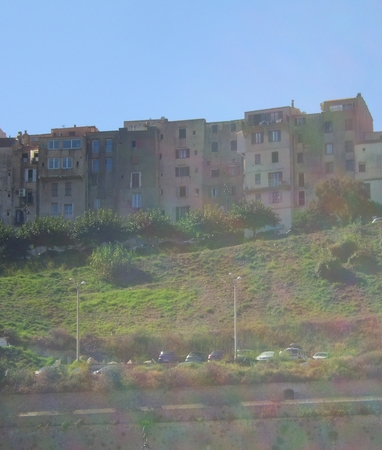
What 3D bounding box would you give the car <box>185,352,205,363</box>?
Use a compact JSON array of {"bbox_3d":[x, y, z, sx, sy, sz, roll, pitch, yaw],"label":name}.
[{"bbox_3d":[0.448,14.928,198.000,1.750,1.470,4.100,0,-9,0],"label":"car"}]

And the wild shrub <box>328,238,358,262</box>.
[{"bbox_3d":[20.615,3.447,239.000,3.800,3.100,3.600,0,-9,0],"label":"wild shrub"}]

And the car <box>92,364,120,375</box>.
[{"bbox_3d":[-8.812,15.798,190.000,4.100,1.450,1.750,0,-9,0],"label":"car"}]

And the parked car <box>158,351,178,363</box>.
[{"bbox_3d":[-2.715,14.966,200.000,1.780,1.500,4.200,0,-9,0],"label":"parked car"}]

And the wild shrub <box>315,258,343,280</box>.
[{"bbox_3d":[18.354,5.940,236.000,4.000,2.900,3.600,0,-7,0],"label":"wild shrub"}]

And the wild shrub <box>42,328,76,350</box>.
[{"bbox_3d":[-15.513,13.406,207.000,3.900,2.600,3.300,0,-9,0],"label":"wild shrub"}]

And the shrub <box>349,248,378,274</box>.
[{"bbox_3d":[22.796,4.852,235.000,4.000,3.200,3.700,0,-9,0],"label":"shrub"}]

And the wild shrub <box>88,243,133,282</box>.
[{"bbox_3d":[-10.675,4.810,233.000,5.600,4.800,5.000,0,-9,0],"label":"wild shrub"}]

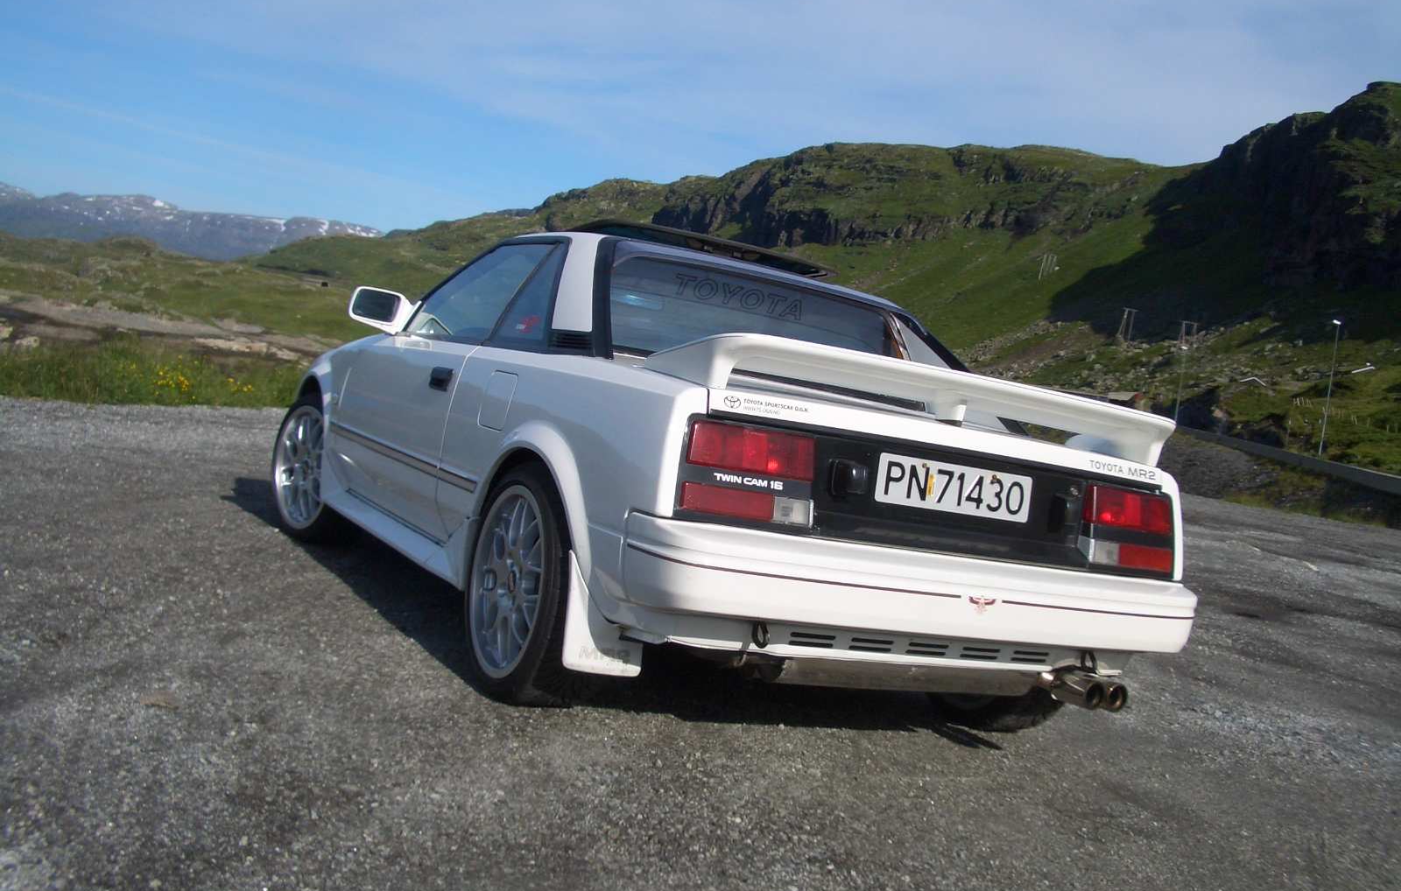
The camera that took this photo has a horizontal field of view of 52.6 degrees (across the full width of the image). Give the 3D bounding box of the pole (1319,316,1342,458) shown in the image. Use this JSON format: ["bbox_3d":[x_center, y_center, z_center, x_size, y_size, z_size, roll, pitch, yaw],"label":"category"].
[{"bbox_3d":[36.400,-3.295,82.000,0.500,8.000,0.220,8,2,-6],"label":"pole"}]

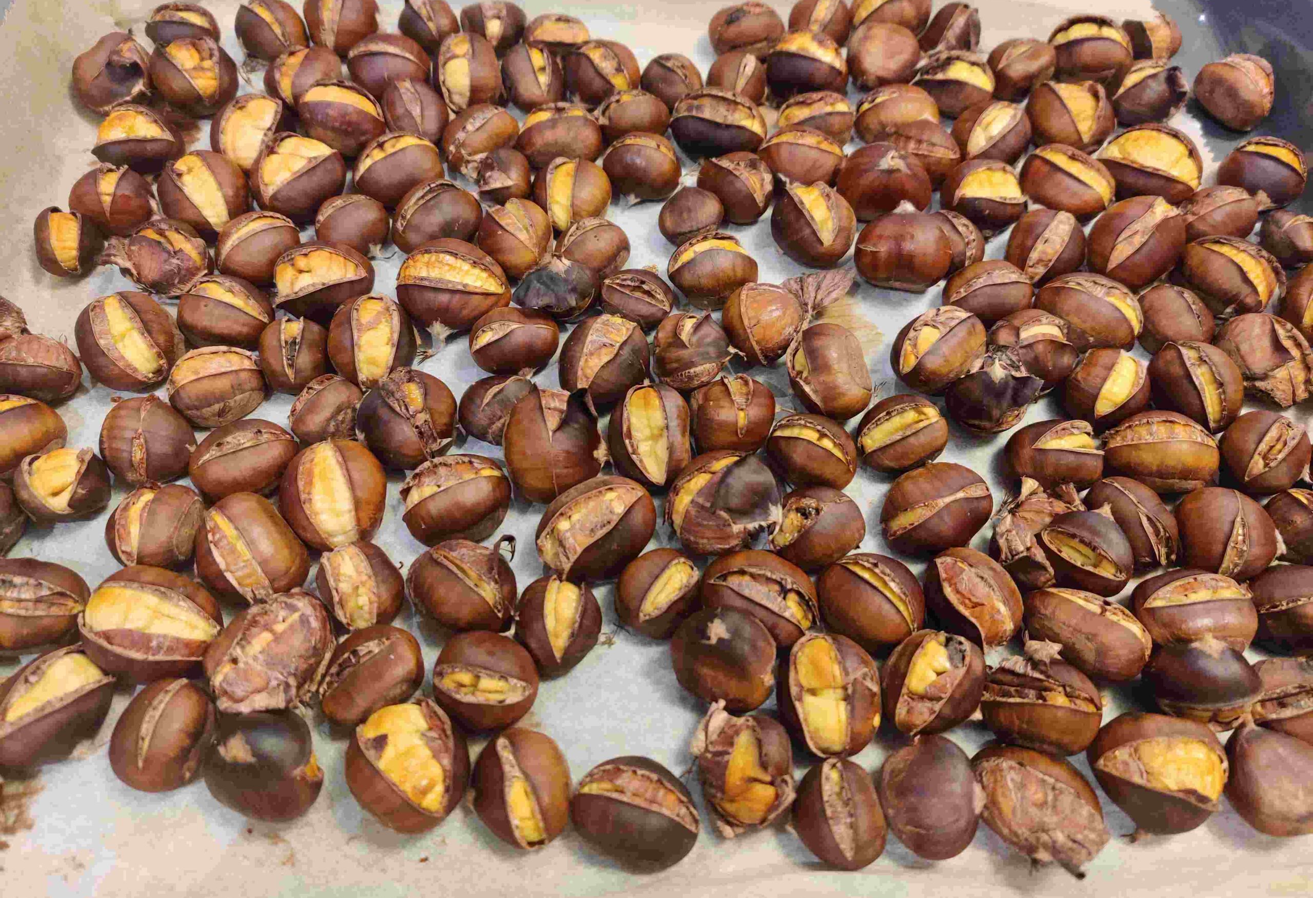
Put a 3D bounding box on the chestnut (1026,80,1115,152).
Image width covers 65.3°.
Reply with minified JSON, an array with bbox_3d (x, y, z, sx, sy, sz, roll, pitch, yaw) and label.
[{"bbox_3d":[0.156,-0.126,0.387,0.032,0.025,0.025,31,64,17],"label":"chestnut"}]

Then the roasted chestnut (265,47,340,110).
[{"bbox_3d":[-0.136,-0.142,0.396,0.029,0.024,0.031,17,59,11],"label":"roasted chestnut"}]

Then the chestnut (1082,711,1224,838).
[{"bbox_3d":[0.121,0.079,0.249,0.031,0.025,0.029,8,57,5],"label":"chestnut"}]

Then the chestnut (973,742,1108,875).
[{"bbox_3d":[0.094,0.087,0.253,0.032,0.024,0.025,39,68,21],"label":"chestnut"}]

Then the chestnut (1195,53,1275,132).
[{"bbox_3d":[0.220,-0.136,0.391,0.028,0.026,0.028,17,59,11],"label":"chestnut"}]

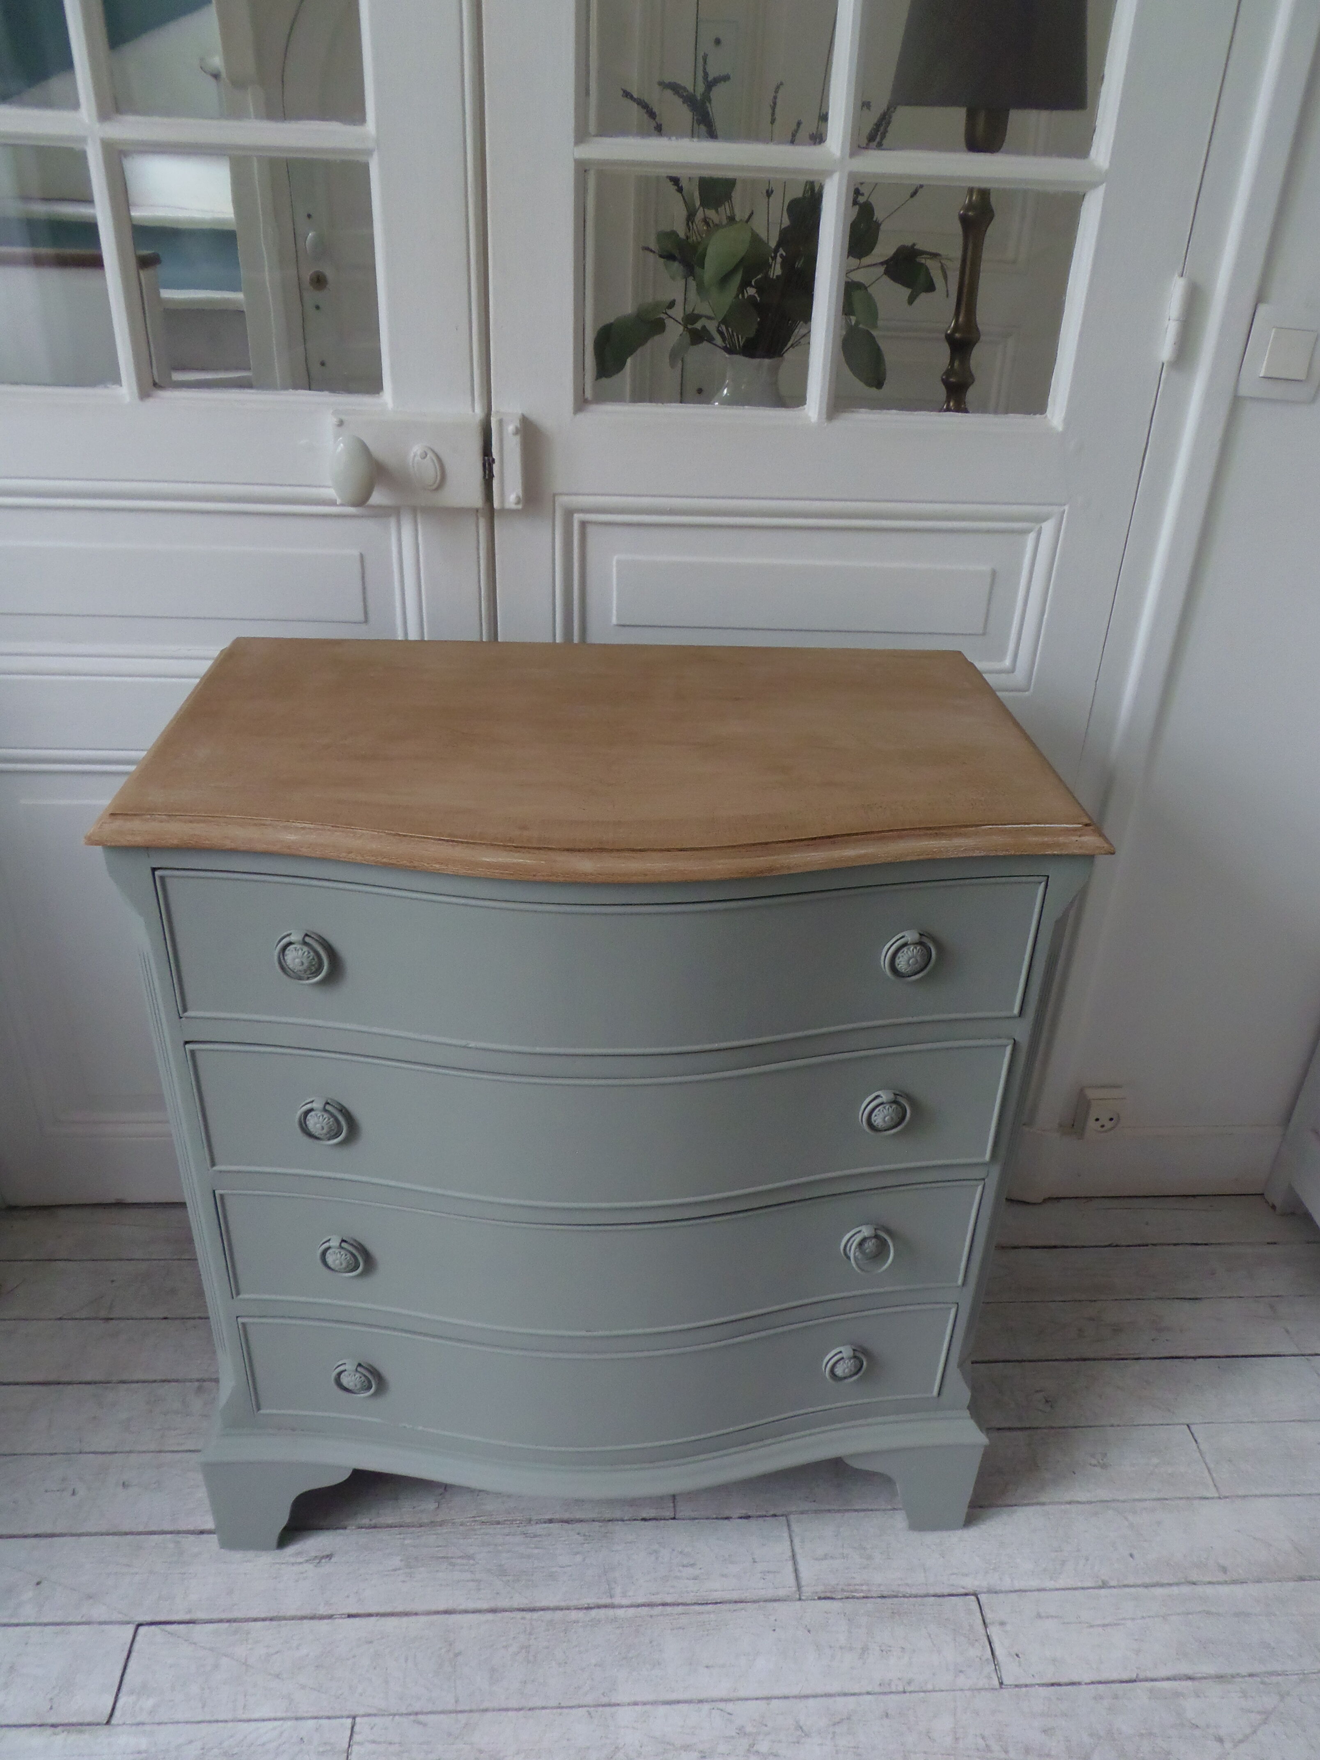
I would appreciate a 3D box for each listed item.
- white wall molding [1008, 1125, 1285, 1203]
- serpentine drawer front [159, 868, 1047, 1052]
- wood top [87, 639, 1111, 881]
[{"bbox_3d":[0.692,0.401,1.744,0.392,0.121,0.021,0,30,-4],"label":"white wall molding"},{"bbox_3d":[-0.036,0.060,0.915,0.659,0.131,0.065,0,30,-4],"label":"serpentine drawer front"},{"bbox_3d":[-0.041,-0.111,1.002,0.723,0.022,0.433,0,30,-4],"label":"wood top"}]

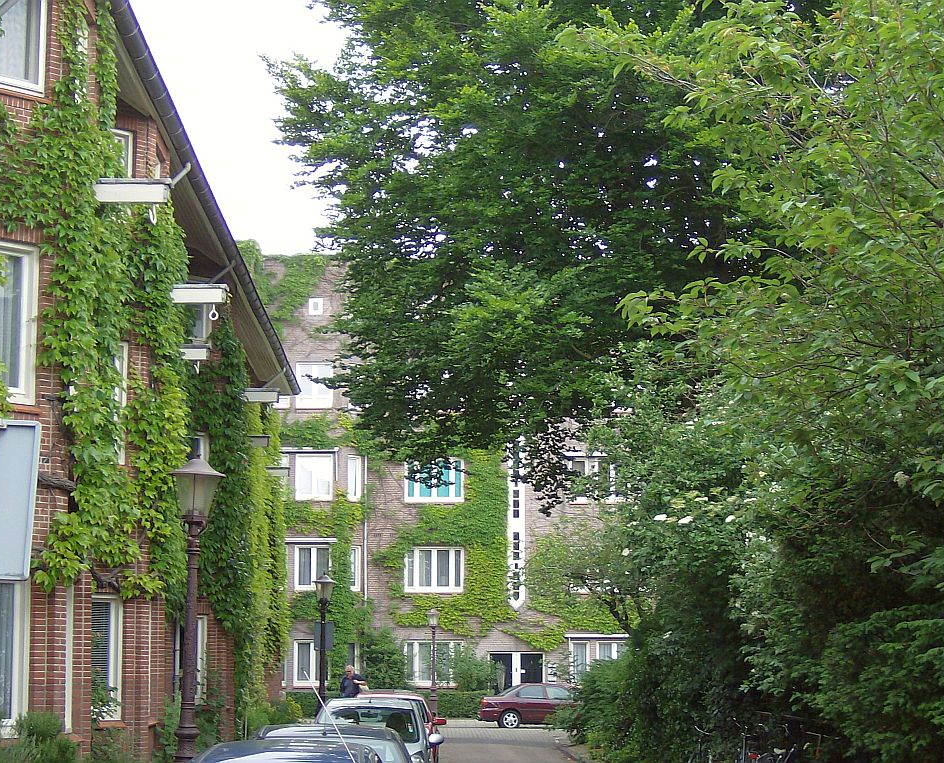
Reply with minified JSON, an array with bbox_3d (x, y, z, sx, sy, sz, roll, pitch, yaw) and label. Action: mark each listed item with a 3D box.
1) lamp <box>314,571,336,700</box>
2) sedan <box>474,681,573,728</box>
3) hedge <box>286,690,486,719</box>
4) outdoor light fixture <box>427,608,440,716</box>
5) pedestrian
[{"bbox_3d":[-3.170,5.950,44.101,0.530,3.740,0.530,0,-8,0],"label":"lamp"},{"bbox_3d":[2.450,10.065,64.223,4.480,1.420,1.740,0,-8,-2],"label":"sedan"},{"bbox_3d":[-2.838,11.087,70.643,7.200,1.000,0.900,0,-8,0],"label":"hedge"},{"bbox_3d":[-1.233,9.141,66.677,0.520,3.720,0.520,0,-8,0],"label":"outdoor light fixture"},{"bbox_3d":[-2.342,6.483,40.491,0.580,1.770,0.420,-3,-9,20],"label":"pedestrian"}]

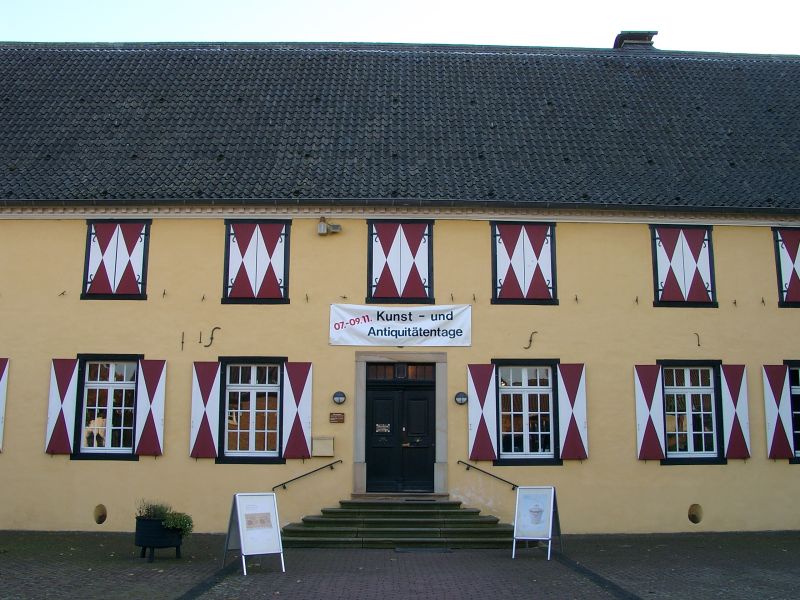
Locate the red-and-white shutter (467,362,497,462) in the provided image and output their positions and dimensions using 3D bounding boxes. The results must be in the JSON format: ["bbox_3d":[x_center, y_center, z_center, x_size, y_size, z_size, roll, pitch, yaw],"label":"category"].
[{"bbox_3d":[1.798,2.441,17.108,0.596,2.065,0.060,1,-9,-1],"label":"red-and-white shutter"}]

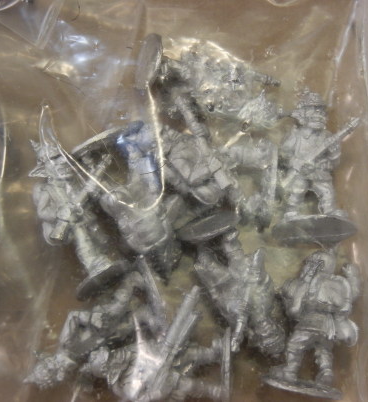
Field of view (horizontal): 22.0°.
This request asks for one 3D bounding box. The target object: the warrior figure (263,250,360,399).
[{"bbox_3d":[0.026,0.025,0.195,0.018,0.015,0.029,12,83,-16],"label":"warrior figure"}]

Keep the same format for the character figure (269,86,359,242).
[{"bbox_3d":[0.027,-0.007,0.195,0.018,0.015,0.030,-1,73,-7],"label":"character figure"}]

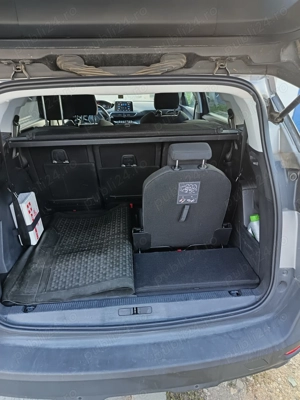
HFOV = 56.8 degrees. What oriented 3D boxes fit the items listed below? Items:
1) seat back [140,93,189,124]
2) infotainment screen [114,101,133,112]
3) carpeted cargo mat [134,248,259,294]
[{"bbox_3d":[0.157,-0.786,3.014,0.500,0.840,0.240,-3,42,-4],"label":"seat back"},{"bbox_3d":[-0.324,-1.167,3.480,0.228,0.140,0.035,-3,12,-4],"label":"infotainment screen"},{"bbox_3d":[0.202,0.328,1.300,0.536,0.042,0.240,-3,24,-4],"label":"carpeted cargo mat"}]

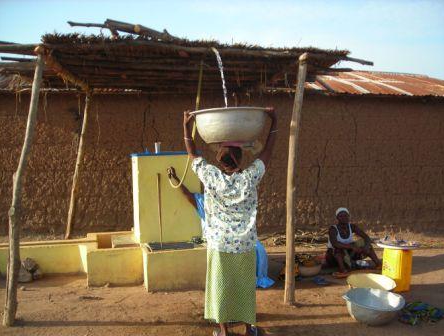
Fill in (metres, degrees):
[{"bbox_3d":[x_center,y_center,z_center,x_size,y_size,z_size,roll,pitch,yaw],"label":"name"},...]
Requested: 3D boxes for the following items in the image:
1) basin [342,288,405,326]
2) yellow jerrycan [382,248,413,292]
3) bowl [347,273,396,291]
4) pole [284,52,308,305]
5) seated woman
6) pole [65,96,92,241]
[{"bbox_3d":[1.333,1.269,4.350,0.540,0.210,0.540,4,7,0],"label":"basin"},{"bbox_3d":[1.936,1.110,5.446,0.220,0.440,0.260,-2,3,-40],"label":"yellow jerrycan"},{"bbox_3d":[1.515,1.253,5.021,0.490,0.170,0.490,6,5,0],"label":"bowl"},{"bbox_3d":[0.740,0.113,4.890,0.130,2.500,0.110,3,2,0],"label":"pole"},{"bbox_3d":[1.690,0.906,6.320,0.630,0.790,0.700,-1,2,-5],"label":"seated woman"},{"bbox_3d":[-2.141,0.095,7.200,0.100,2.450,0.090,8,0,0],"label":"pole"}]

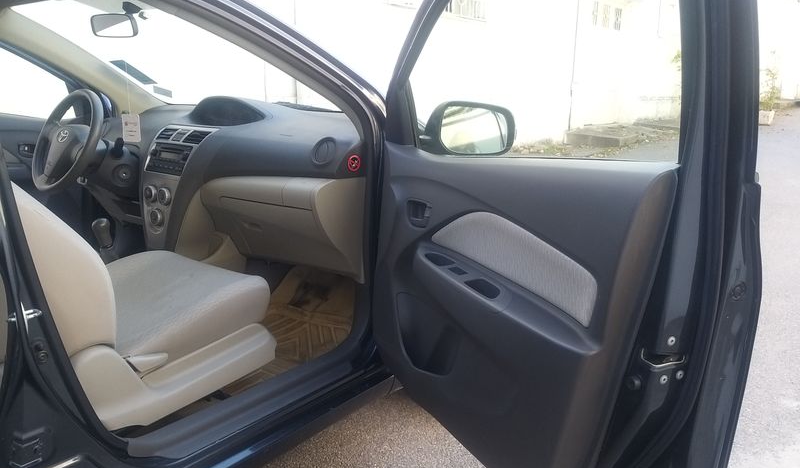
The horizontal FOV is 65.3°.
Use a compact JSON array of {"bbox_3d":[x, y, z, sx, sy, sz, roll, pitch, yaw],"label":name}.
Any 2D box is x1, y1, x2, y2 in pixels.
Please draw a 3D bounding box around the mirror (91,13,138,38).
[{"bbox_3d":[-0.851,-0.622,1.861,0.215,0.066,0.040,14,28,38],"label":"mirror"}]

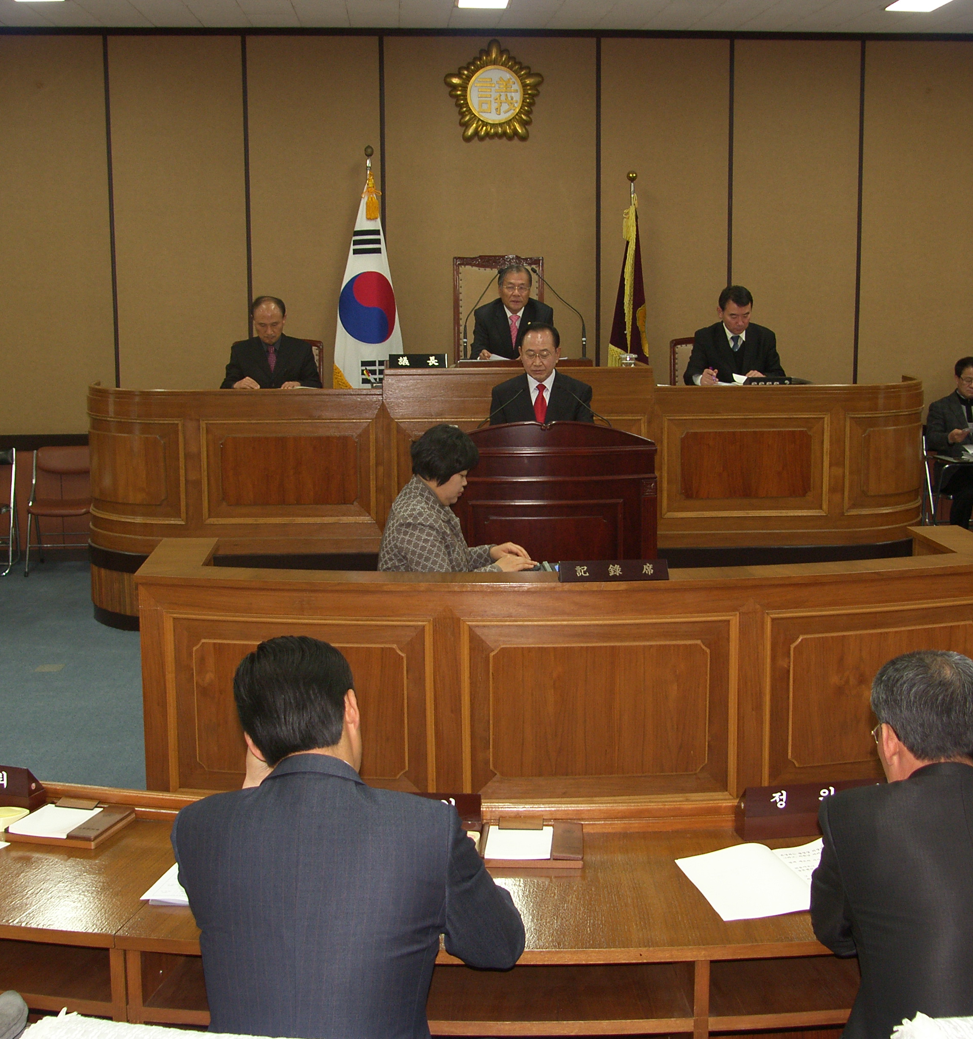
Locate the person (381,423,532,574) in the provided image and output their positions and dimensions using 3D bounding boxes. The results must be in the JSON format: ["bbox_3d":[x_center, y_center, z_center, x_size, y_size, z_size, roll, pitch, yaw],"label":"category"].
[{"bbox_3d":[-0.026,0.325,5.705,0.680,1.280,0.500,1,8,6],"label":"person"}]

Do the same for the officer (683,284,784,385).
[{"bbox_3d":[1.394,-0.655,8.979,0.560,1.290,0.780,-1,8,-4],"label":"officer"}]

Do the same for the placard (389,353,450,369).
[{"bbox_3d":[-0.347,-0.811,8.215,0.310,0.080,0.080,-1,8,-4],"label":"placard"}]

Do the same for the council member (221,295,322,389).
[{"bbox_3d":[-1.198,-0.598,8.996,0.580,1.300,0.720,-1,8,-4],"label":"council member"}]

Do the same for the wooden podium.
[{"bbox_3d":[0.230,0.150,7.105,0.960,1.218,0.580,-1,8,-4],"label":"wooden podium"}]

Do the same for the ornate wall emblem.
[{"bbox_3d":[0.049,-2.763,10.308,0.640,0.640,0.080,-1,8,-4],"label":"ornate wall emblem"}]

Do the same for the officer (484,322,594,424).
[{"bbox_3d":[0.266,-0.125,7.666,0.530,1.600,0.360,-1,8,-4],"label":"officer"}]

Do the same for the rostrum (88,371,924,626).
[{"bbox_3d":[0.127,-0.160,8.699,4.500,1.370,1.150,-1,8,-4],"label":"rostrum"}]

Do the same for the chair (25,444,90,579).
[{"bbox_3d":[-2.658,-0.069,10.179,0.470,0.780,0.520,-1,8,-4],"label":"chair"}]

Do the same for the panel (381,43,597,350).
[{"bbox_3d":[0.033,-1.850,10.502,1.380,2.540,0.050,-1,8,-4],"label":"panel"}]

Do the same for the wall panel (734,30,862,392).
[{"bbox_3d":[2.043,-1.871,10.609,0.840,2.500,0.040,-1,8,-4],"label":"wall panel"}]

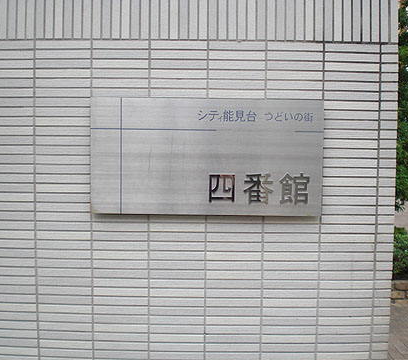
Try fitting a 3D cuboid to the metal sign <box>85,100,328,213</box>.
[{"bbox_3d":[0.008,-0.059,1.363,0.598,0.300,0.024,1,4,0],"label":"metal sign"}]

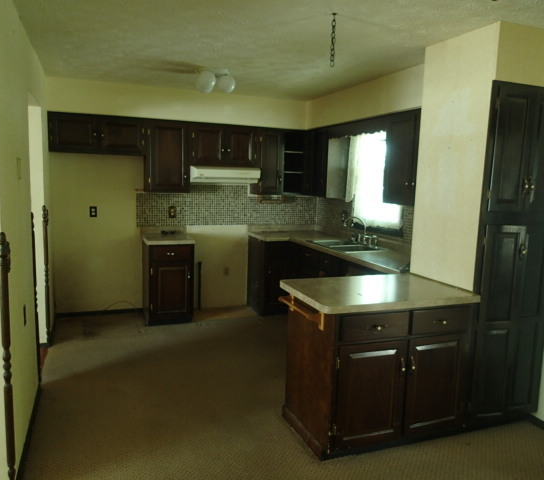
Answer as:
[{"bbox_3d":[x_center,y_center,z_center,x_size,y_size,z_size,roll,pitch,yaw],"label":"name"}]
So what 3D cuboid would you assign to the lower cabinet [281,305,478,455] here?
[{"bbox_3d":[0.655,0.767,2.953,0.990,0.874,0.566,-1,8,-21],"label":"lower cabinet"}]

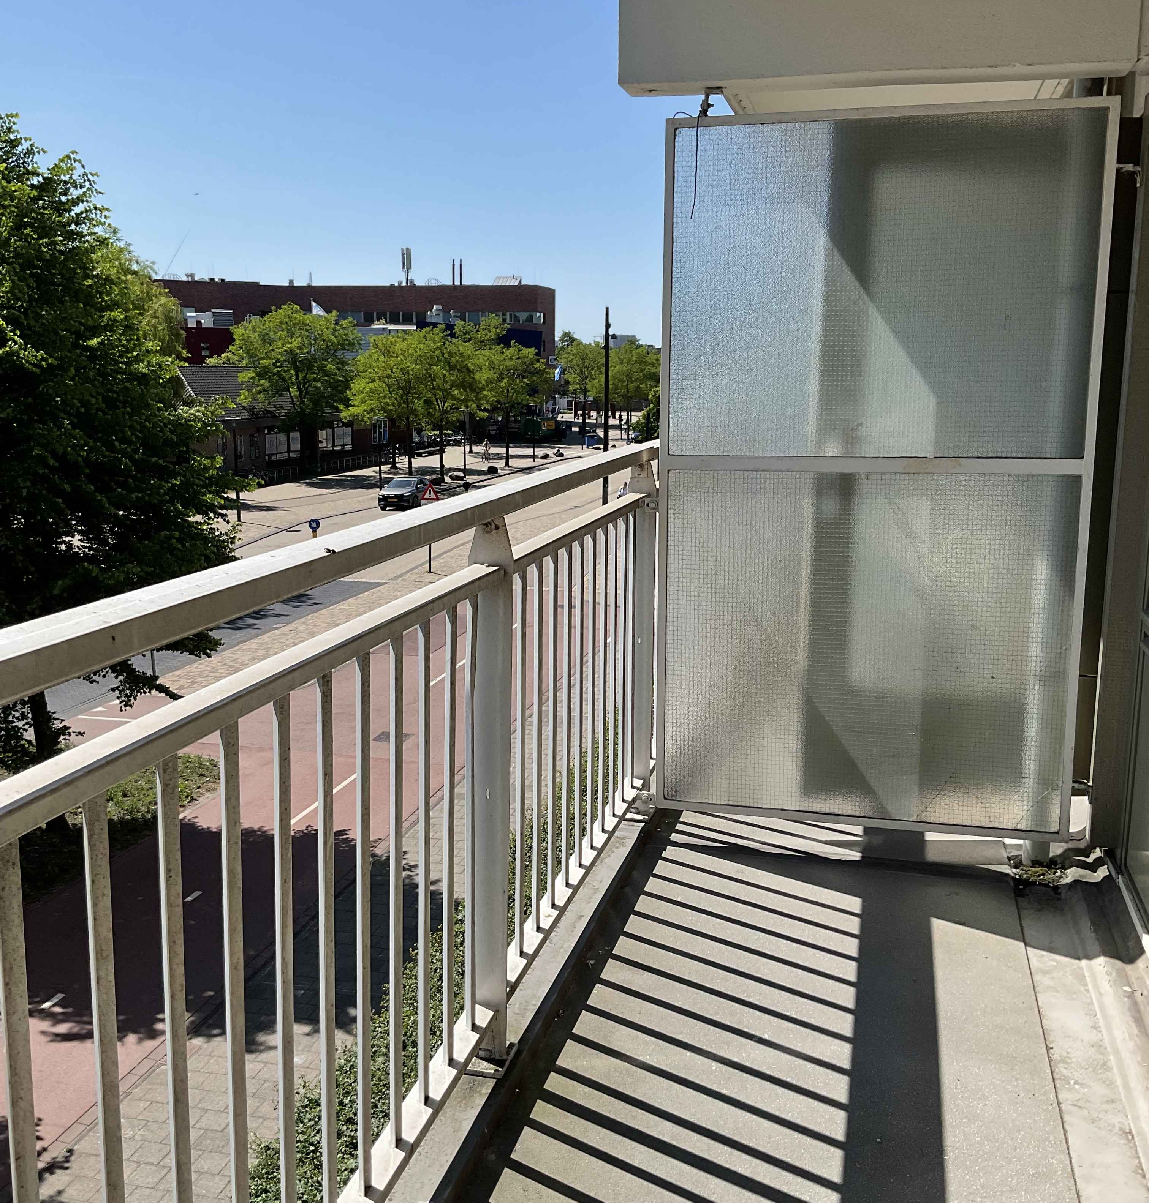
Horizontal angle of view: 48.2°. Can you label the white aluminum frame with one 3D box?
[{"bbox_3d":[0.795,-0.319,3.462,1.134,1.920,0.045,3,10,13],"label":"white aluminum frame"}]

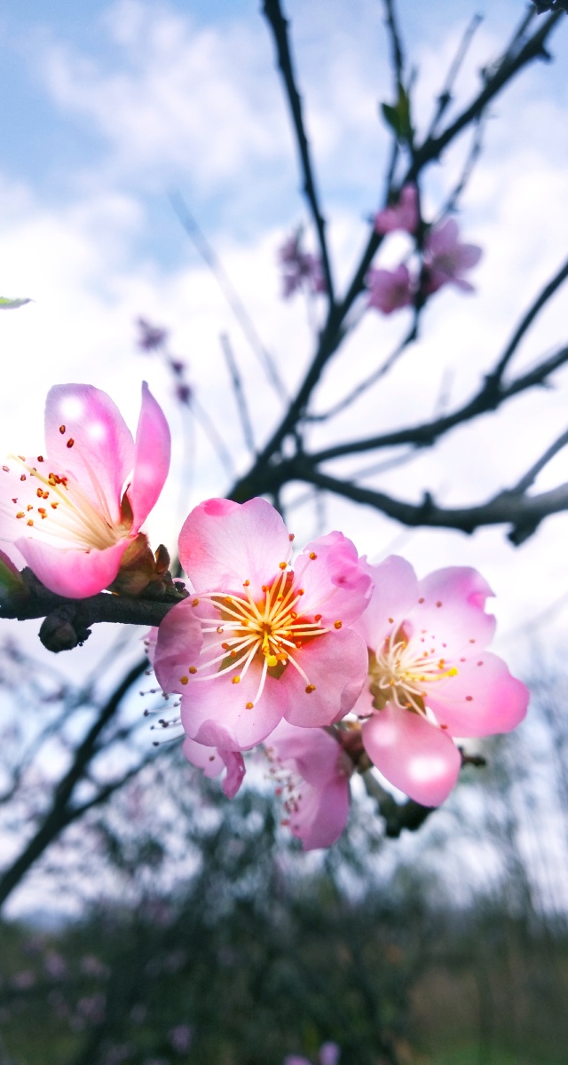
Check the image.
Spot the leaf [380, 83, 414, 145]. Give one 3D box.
[{"bbox_3d":[0.064,-0.236,0.450,0.017,0.031,0.015,-9,-28,17],"label":"leaf"}]

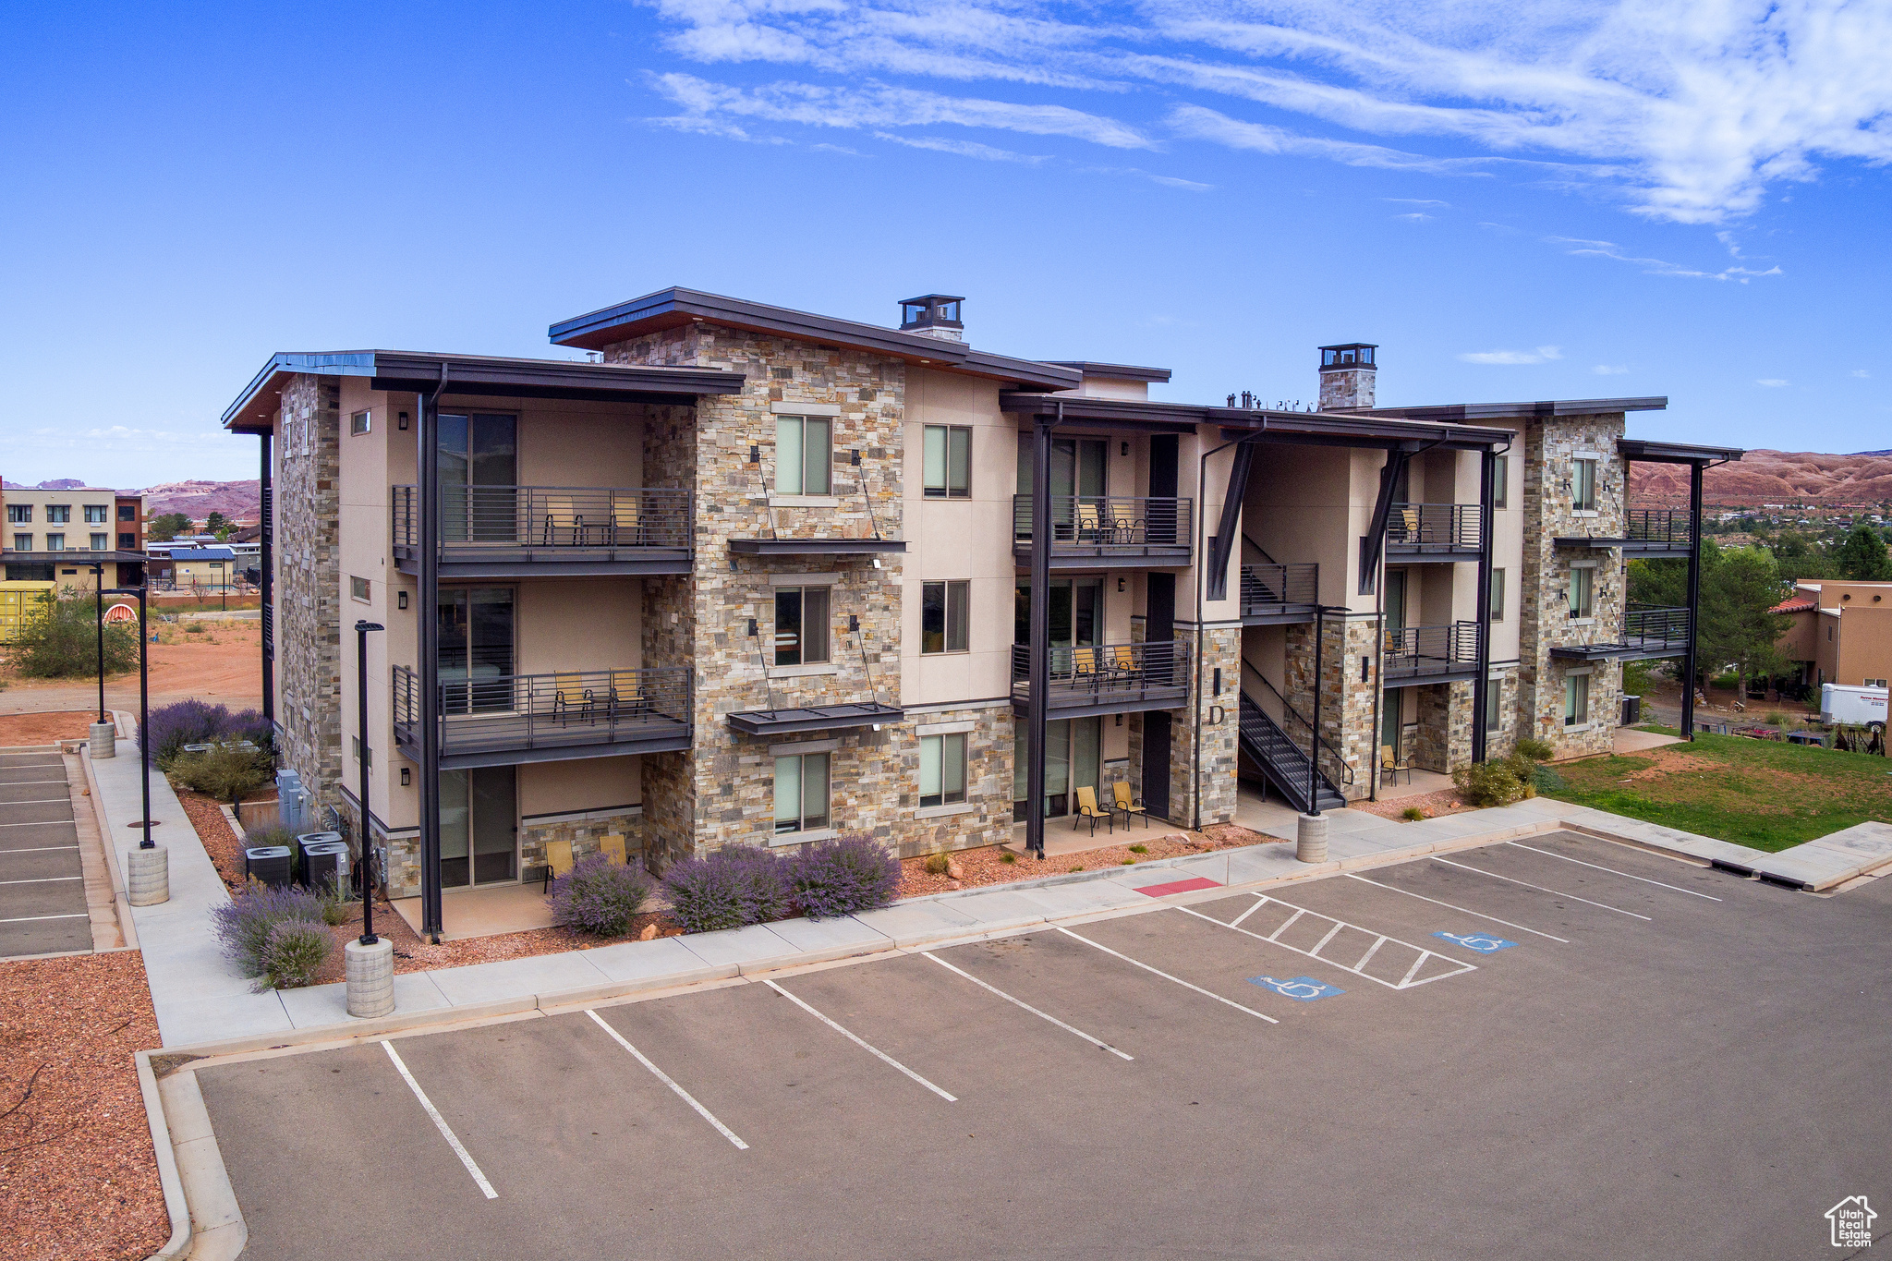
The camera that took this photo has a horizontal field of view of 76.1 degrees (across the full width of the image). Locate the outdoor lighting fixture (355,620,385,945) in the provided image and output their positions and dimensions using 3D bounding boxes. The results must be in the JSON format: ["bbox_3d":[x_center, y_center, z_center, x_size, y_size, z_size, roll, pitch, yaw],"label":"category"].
[{"bbox_3d":[-8.108,2.142,17.000,0.320,4.600,0.650,-2,5,-32],"label":"outdoor lighting fixture"}]

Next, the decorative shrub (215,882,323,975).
[{"bbox_3d":[-10.586,4.555,18.900,1.650,1.150,1.550,-2,5,-32],"label":"decorative shrub"}]

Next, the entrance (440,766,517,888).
[{"bbox_3d":[-8.800,3.551,22.275,1.800,2.420,0.150,-2,5,-29],"label":"entrance"}]

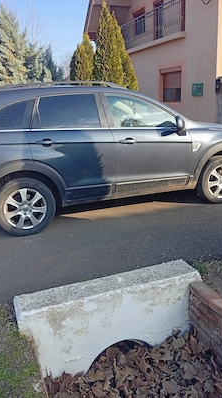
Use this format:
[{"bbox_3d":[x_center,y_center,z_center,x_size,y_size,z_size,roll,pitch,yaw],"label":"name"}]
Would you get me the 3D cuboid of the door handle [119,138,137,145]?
[{"bbox_3d":[0.215,-0.702,3.813,0.230,0.065,0.055,-4,16,-15],"label":"door handle"}]

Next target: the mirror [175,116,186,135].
[{"bbox_3d":[0.872,-0.926,3.906,0.130,0.230,0.220,-4,16,0],"label":"mirror"}]

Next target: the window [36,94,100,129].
[{"bbox_3d":[-0.498,-1.036,3.683,0.720,0.370,0.050,-6,-5,-14],"label":"window"}]

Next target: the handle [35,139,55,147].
[{"bbox_3d":[-0.737,-0.643,3.552,0.230,0.075,0.055,-4,16,-15],"label":"handle"}]

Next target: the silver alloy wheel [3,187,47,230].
[{"bbox_3d":[-1.031,0.103,3.779,0.480,0.480,0.180,-8,17,-14],"label":"silver alloy wheel"}]

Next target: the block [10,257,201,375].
[{"bbox_3d":[0.010,1.030,2.691,1.530,0.660,0.260,-9,17,-16],"label":"block"}]

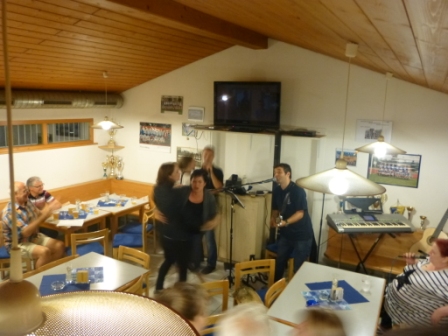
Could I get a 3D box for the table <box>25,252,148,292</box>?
[{"bbox_3d":[-1.382,1.420,3.465,0.810,0.750,1.200,7,11,28],"label":"table"}]

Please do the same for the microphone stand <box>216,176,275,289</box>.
[{"bbox_3d":[0.217,0.827,4.756,0.500,1.600,0.900,-7,13,-43],"label":"microphone stand"}]

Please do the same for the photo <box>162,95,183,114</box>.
[{"bbox_3d":[-0.878,-1.054,6.320,0.435,0.295,0.020,7,11,28],"label":"photo"}]

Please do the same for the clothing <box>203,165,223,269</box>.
[{"bbox_3d":[-0.229,0.741,5.340,0.460,1.480,0.340,3,10,7],"label":"clothing"}]

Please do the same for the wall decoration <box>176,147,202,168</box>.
[{"bbox_3d":[-0.592,-0.177,6.287,0.490,0.320,0.020,7,11,27],"label":"wall decoration"}]

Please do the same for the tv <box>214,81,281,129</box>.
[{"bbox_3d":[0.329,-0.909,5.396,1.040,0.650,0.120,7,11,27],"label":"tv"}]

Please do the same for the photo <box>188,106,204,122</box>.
[{"bbox_3d":[-0.459,-0.869,6.106,0.310,0.220,0.020,7,11,28],"label":"photo"}]

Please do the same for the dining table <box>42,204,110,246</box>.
[{"bbox_3d":[-2.215,1.065,5.501,0.820,0.750,0.800,7,11,27],"label":"dining table"}]

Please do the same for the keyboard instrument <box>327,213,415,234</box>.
[{"bbox_3d":[1.818,0.676,4.642,0.970,0.150,0.380,1,10,-4],"label":"keyboard instrument"}]

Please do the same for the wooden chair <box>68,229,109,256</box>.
[{"bbox_3d":[-1.769,1.140,4.879,0.450,0.810,0.490,-4,11,-29],"label":"wooden chair"}]

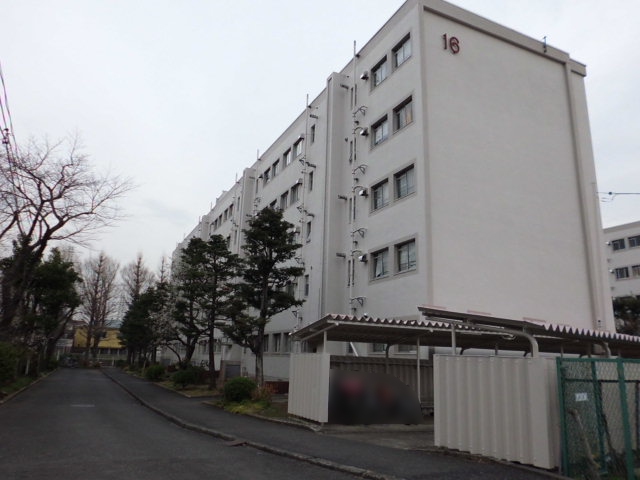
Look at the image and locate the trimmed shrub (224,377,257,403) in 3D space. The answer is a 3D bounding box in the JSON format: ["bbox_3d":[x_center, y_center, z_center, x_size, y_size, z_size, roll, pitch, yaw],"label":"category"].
[{"bbox_3d":[-2.677,5.003,16.167,1.054,0.762,1.054,8,-15,-24],"label":"trimmed shrub"}]

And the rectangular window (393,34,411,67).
[{"bbox_3d":[3.120,-6.974,17.991,0.160,1.027,1.187,8,-16,-25],"label":"rectangular window"}]

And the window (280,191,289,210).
[{"bbox_3d":[-1.919,-2.123,27.038,0.160,1.027,1.127,8,-16,-25],"label":"window"}]

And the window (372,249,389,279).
[{"bbox_3d":[2.278,0.925,17.839,0.140,1.050,1.220,8,-15,-24],"label":"window"}]

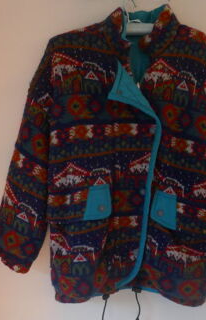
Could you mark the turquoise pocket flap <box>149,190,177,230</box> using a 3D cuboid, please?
[{"bbox_3d":[0.165,0.137,1.015,0.071,0.106,0.018,-1,2,0],"label":"turquoise pocket flap"}]

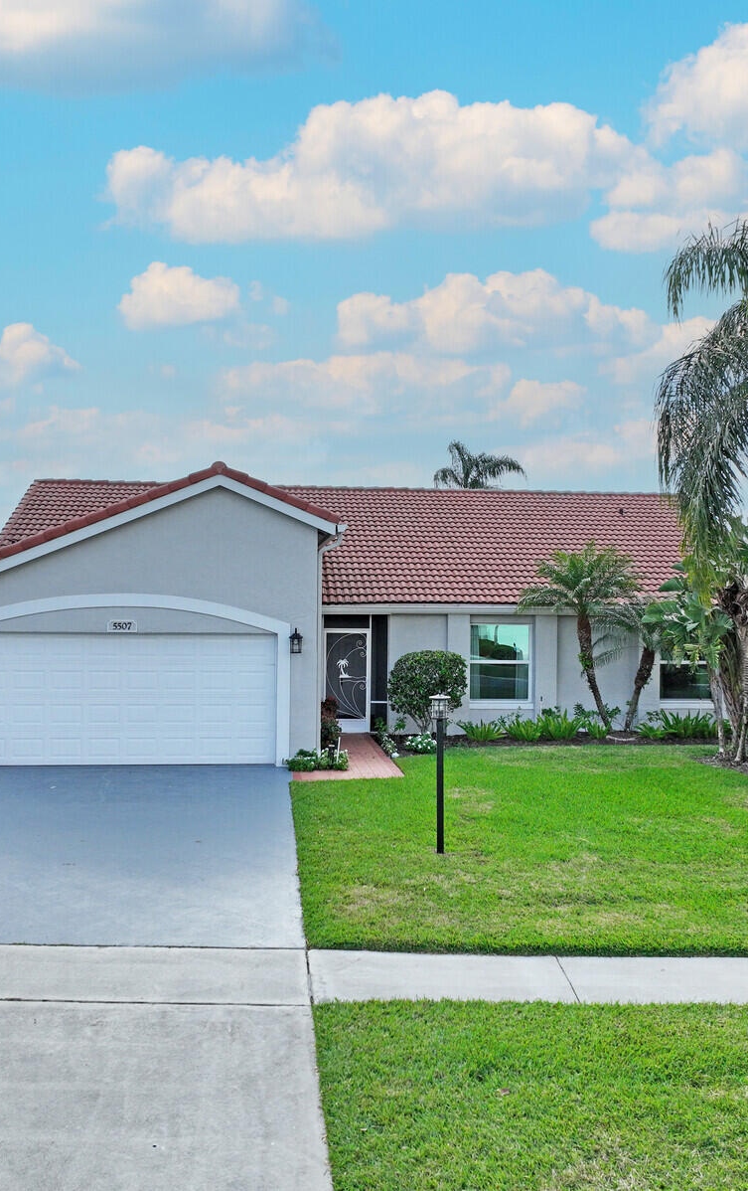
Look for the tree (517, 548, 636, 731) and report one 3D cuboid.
[{"bbox_3d":[4.087,0.874,22.192,2.400,3.850,2.300,1,-1,-6],"label":"tree"}]

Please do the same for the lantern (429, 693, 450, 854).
[{"bbox_3d":[0.753,2.031,12.600,0.240,1.850,0.240,0,0,-6],"label":"lantern"}]

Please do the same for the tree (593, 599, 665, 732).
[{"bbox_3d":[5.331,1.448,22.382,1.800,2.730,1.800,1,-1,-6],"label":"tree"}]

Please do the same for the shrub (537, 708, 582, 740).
[{"bbox_3d":[3.589,2.485,21.300,0.800,0.620,0.720,0,0,-6],"label":"shrub"}]

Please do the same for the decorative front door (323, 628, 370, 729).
[{"bbox_3d":[-0.560,1.734,22.501,0.940,2.070,0.070,1,-1,-6],"label":"decorative front door"}]

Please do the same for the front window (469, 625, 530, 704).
[{"bbox_3d":[2.529,1.339,22.000,1.240,1.580,0.120,0,0,-6],"label":"front window"}]

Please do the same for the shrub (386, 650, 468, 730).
[{"bbox_3d":[1.008,1.851,21.050,1.500,1.600,1.400,0,0,-6],"label":"shrub"}]

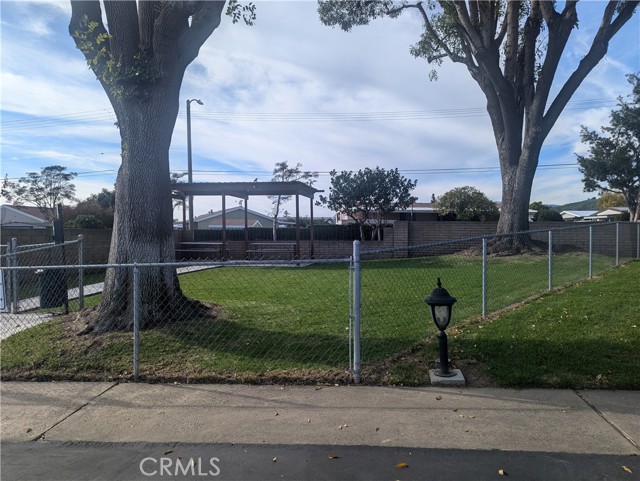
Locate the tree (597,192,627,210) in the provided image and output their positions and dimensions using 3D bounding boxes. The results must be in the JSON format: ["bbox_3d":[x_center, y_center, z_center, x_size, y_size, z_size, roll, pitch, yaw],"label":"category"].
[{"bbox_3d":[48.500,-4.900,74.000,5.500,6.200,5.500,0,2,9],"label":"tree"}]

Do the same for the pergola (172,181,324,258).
[{"bbox_3d":[-3.350,-0.680,17.900,6.100,3.000,3.200,0,2,9],"label":"pergola"}]

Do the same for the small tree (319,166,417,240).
[{"bbox_3d":[2.080,-1.550,19.400,4.100,3.400,3.800,0,2,9],"label":"small tree"}]

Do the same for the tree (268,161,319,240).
[{"bbox_3d":[-1.180,-1.700,19.800,2.200,3.700,2.200,0,2,9],"label":"tree"}]

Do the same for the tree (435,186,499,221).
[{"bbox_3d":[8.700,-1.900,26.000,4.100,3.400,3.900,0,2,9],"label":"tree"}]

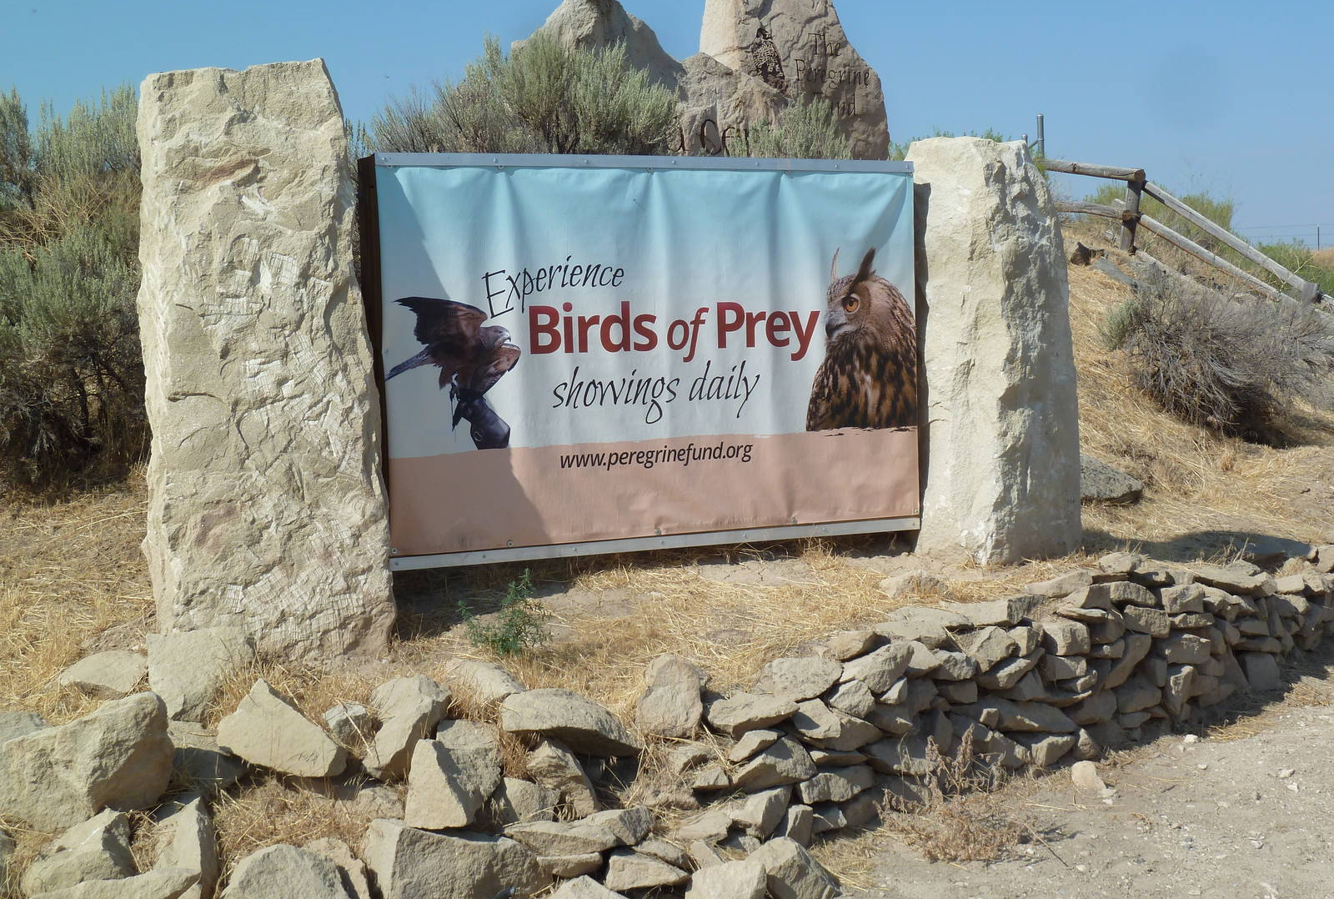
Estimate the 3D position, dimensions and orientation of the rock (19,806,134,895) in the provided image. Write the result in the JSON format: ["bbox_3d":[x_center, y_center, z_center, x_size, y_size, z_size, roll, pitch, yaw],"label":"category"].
[{"bbox_3d":[-1.621,1.112,5.850,0.290,0.190,0.220,-3,4,-20],"label":"rock"}]

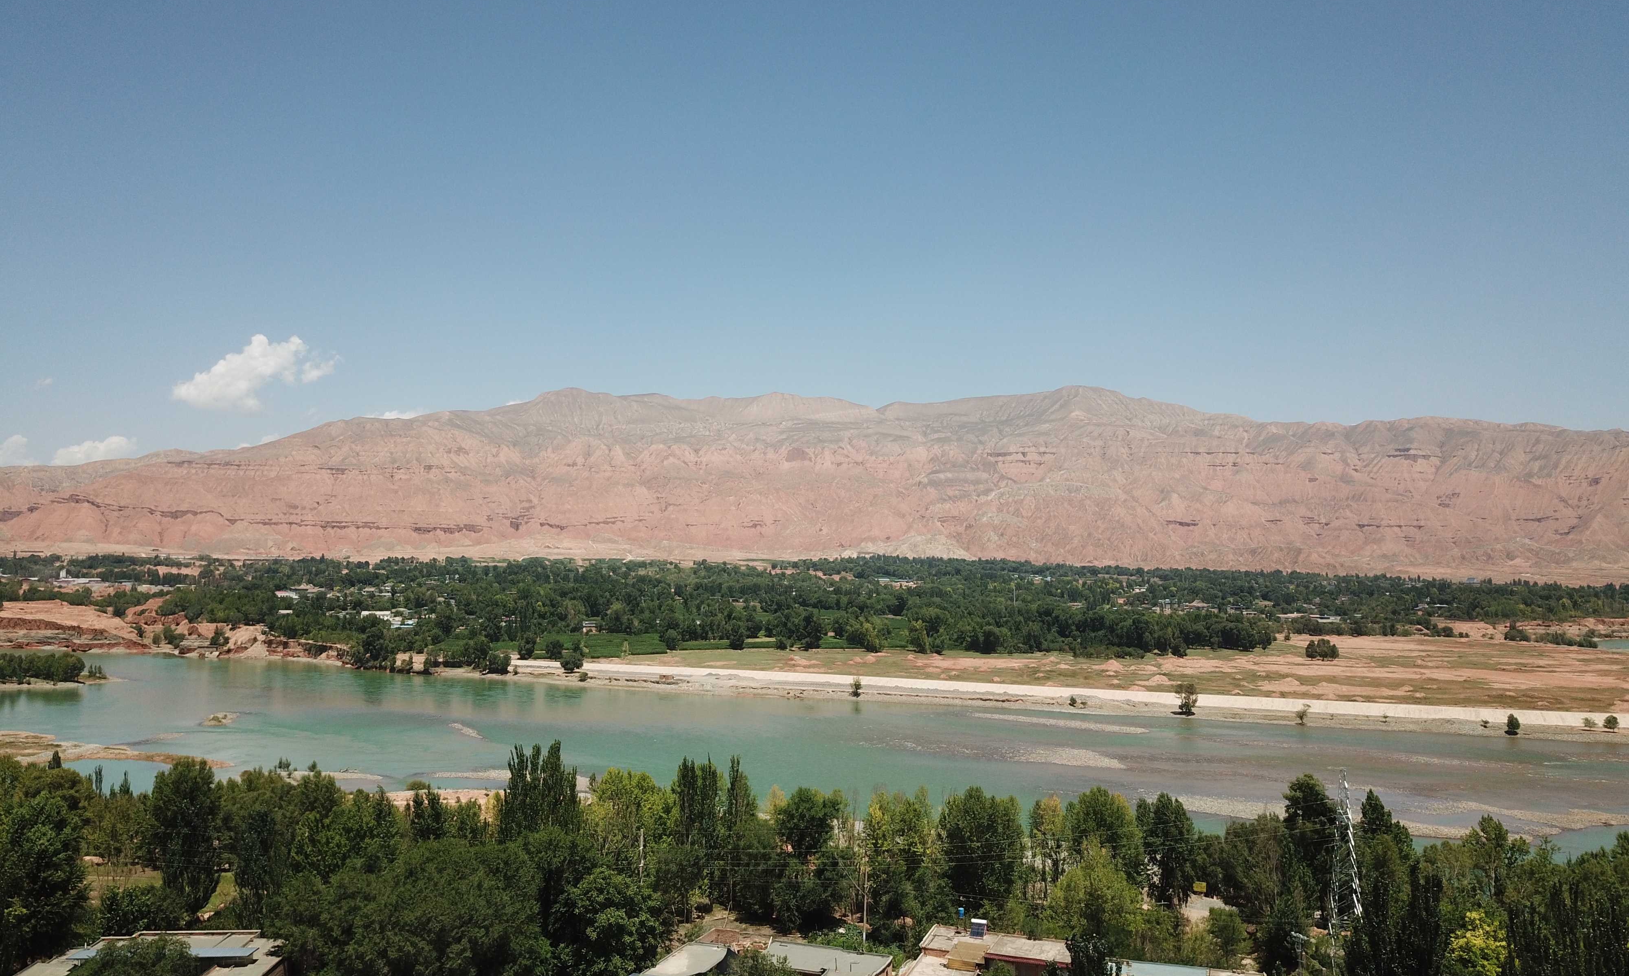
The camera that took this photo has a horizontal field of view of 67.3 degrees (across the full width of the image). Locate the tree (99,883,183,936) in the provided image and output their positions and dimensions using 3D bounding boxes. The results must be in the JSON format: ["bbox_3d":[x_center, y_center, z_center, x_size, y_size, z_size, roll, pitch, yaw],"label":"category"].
[{"bbox_3d":[-77.694,49.416,141.831,9.800,7.140,8.000,2,-3,-28],"label":"tree"}]

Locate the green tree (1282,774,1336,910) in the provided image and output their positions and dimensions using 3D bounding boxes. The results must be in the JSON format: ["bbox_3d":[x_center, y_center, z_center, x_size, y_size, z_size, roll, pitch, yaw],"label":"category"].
[{"bbox_3d":[64.592,46.793,159.884,7.000,18.760,7.000,0,-2,22],"label":"green tree"}]

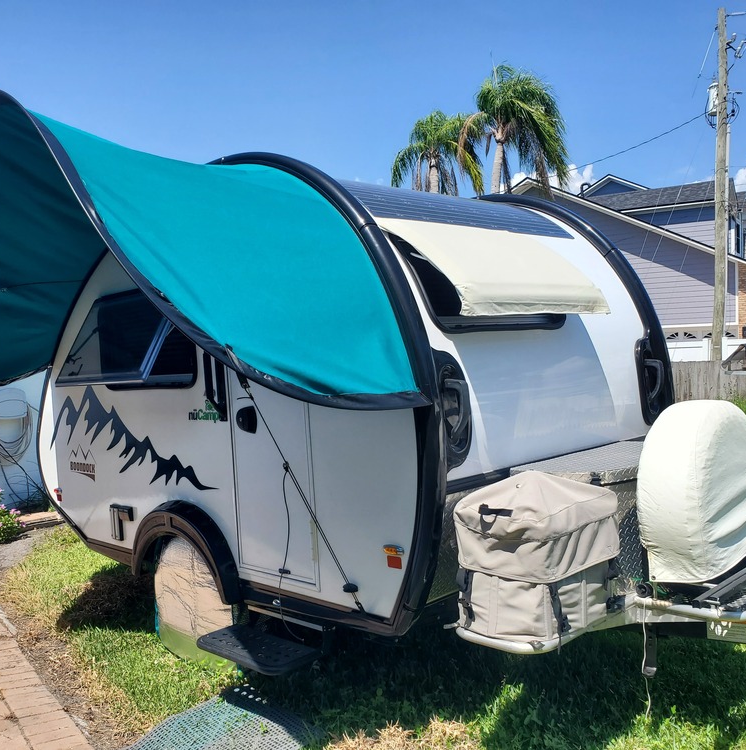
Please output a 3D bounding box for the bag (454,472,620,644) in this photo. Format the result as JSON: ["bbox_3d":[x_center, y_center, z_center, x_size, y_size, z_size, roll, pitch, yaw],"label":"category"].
[{"bbox_3d":[0.634,0.651,2.900,0.386,0.548,0.477,-1,2,45],"label":"bag"}]

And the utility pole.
[{"bbox_3d":[8.315,-4.017,18.000,0.280,9.467,0.280,0,2,0],"label":"utility pole"}]

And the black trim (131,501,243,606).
[{"bbox_3d":[-0.990,0.873,3.832,0.898,0.447,0.112,-1,2,45],"label":"black trim"}]

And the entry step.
[{"bbox_3d":[-0.491,1.189,3.247,0.548,0.056,0.269,-1,2,45],"label":"entry step"}]

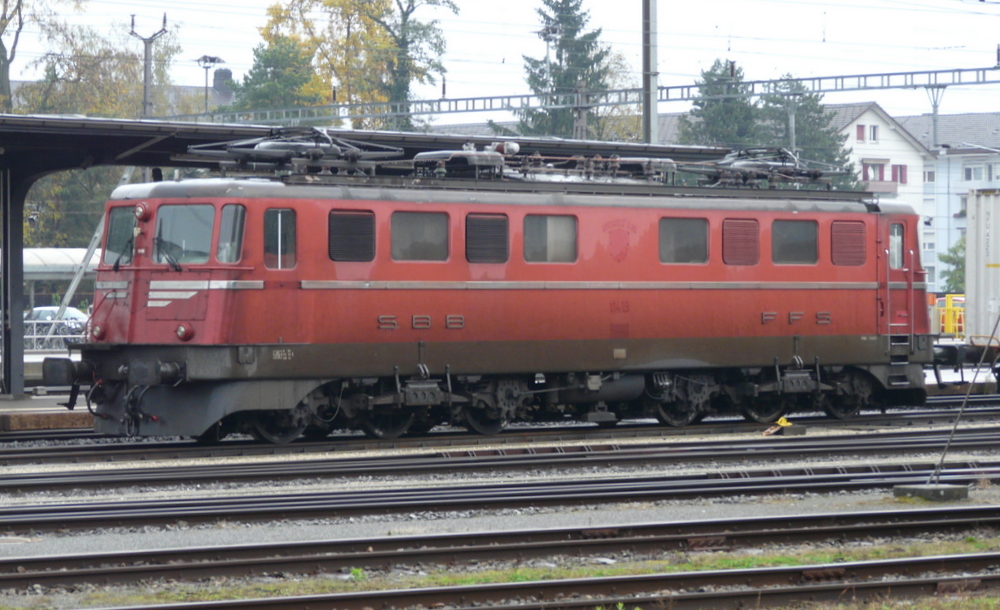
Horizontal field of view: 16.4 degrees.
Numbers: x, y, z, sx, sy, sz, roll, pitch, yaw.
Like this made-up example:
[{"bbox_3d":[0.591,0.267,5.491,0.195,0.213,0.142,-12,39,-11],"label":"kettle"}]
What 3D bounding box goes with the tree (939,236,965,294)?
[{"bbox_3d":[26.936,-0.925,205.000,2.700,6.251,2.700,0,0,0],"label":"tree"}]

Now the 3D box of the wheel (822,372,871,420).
[{"bbox_3d":[5.885,1.328,59.126,0.150,1.220,1.240,0,0,44],"label":"wheel"}]

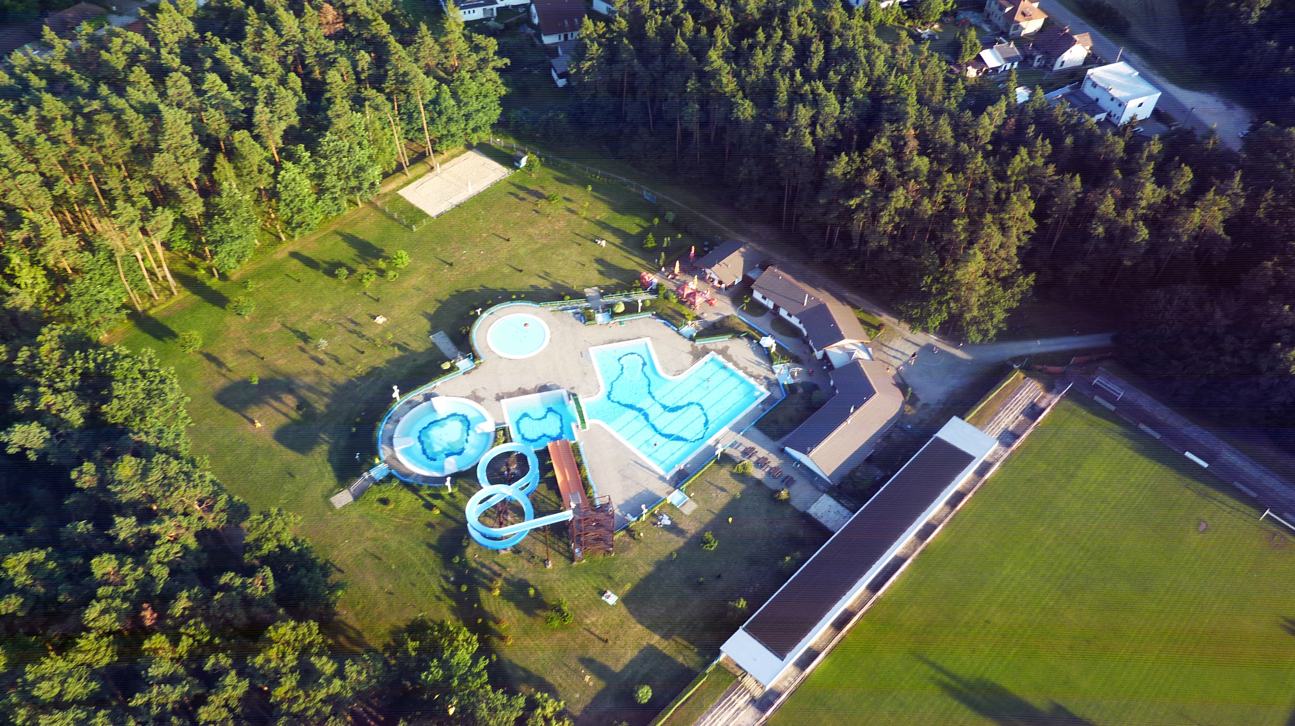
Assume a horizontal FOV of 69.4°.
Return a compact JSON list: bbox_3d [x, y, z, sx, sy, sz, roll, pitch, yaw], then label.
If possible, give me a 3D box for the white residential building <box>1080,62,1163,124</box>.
[{"bbox_3d":[117.609,-67.048,232.958,10.800,7.200,14.400,-16,51,-17],"label":"white residential building"}]

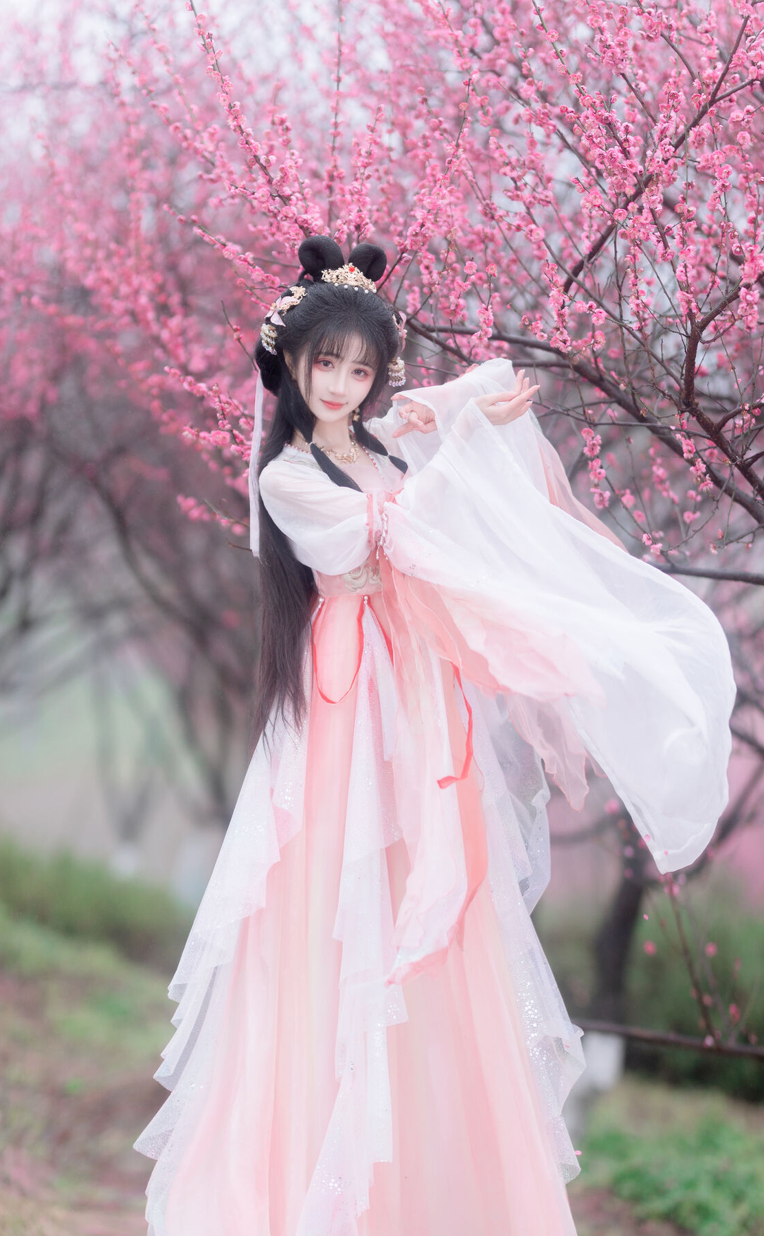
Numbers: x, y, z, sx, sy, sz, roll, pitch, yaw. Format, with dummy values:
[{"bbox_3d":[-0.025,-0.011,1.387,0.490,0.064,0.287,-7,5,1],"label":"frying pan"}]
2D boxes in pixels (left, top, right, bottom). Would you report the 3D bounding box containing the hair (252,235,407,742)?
[{"bbox_3d":[-0.088,-0.220,4.940,0.230,0.850,0.270,0,0,-20],"label":"hair"}]

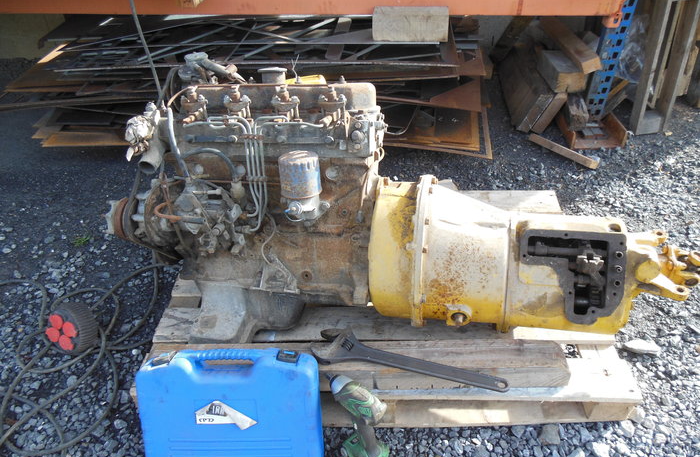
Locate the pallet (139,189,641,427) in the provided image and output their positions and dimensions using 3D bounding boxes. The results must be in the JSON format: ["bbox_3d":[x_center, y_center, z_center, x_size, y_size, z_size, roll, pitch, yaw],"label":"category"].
[{"bbox_3d":[0.089,0.183,1.534,1.200,0.135,0.790,-1,42,4],"label":"pallet"}]

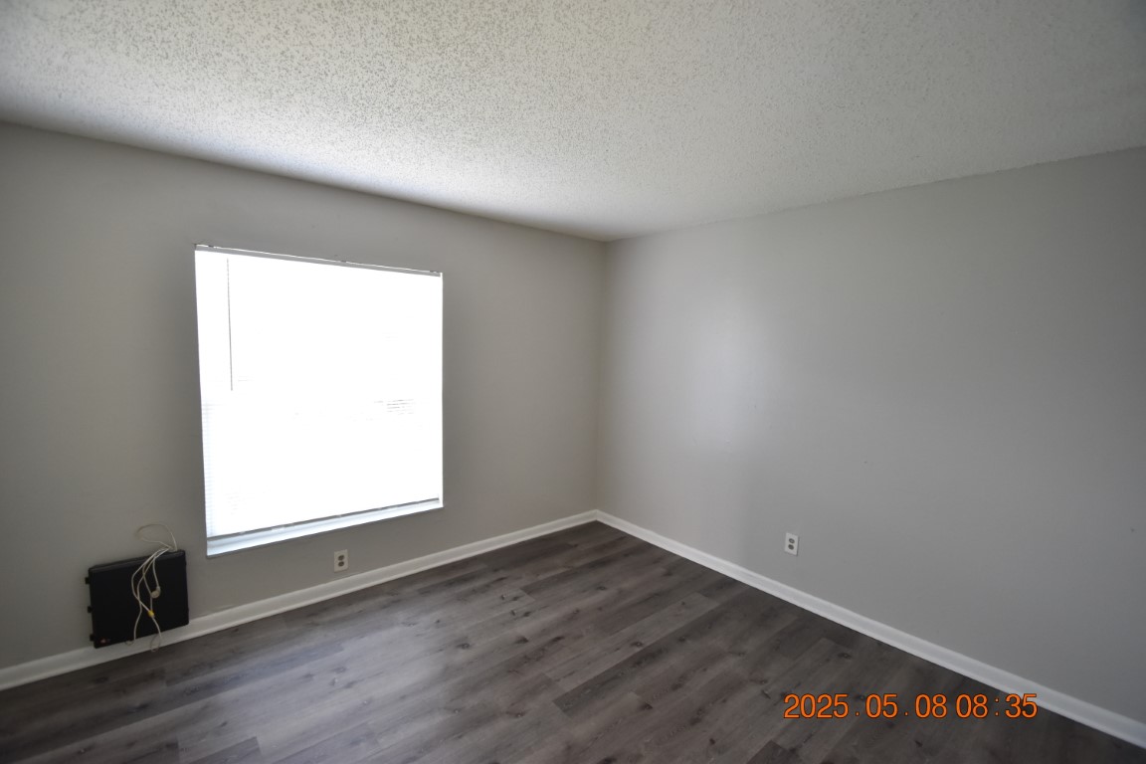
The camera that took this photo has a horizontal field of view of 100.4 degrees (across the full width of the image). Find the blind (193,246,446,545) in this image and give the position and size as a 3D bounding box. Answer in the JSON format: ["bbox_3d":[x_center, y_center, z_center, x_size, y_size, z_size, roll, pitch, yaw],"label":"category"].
[{"bbox_3d":[-1.400,0.064,2.835,1.300,1.530,0.050,-3,7,-40],"label":"blind"}]

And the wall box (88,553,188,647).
[{"bbox_3d":[-2.065,1.030,2.268,0.370,0.370,0.080,-3,7,-40],"label":"wall box"}]

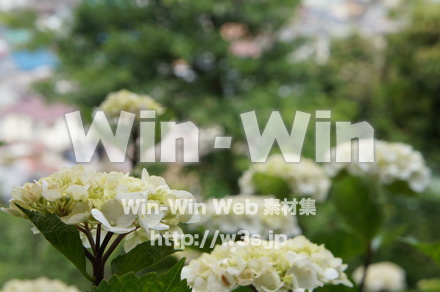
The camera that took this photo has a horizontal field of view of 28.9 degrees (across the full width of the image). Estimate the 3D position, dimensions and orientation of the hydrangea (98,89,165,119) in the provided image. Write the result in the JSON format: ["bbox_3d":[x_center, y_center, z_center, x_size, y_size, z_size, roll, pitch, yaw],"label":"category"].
[{"bbox_3d":[-0.150,-0.072,1.450,0.110,0.055,0.105,0,6,0],"label":"hydrangea"}]

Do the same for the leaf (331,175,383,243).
[{"bbox_3d":[0.203,0.093,1.270,0.070,0.108,0.035,-13,13,0],"label":"leaf"}]

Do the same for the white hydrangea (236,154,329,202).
[{"bbox_3d":[0.094,0.045,1.250,0.132,0.064,0.125,0,6,0],"label":"white hydrangea"}]

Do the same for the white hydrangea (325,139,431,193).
[{"bbox_3d":[0.216,0.027,1.170,0.142,0.066,0.135,0,6,0],"label":"white hydrangea"}]

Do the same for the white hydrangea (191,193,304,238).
[{"bbox_3d":[0.036,0.092,1.120,0.145,0.058,0.135,0,6,0],"label":"white hydrangea"}]

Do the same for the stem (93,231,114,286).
[{"bbox_3d":[-0.098,0.097,0.720,0.018,0.047,0.016,1,9,0],"label":"stem"}]

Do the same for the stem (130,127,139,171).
[{"bbox_3d":[-0.145,0.004,1.450,0.010,0.080,0.010,0,6,0],"label":"stem"}]

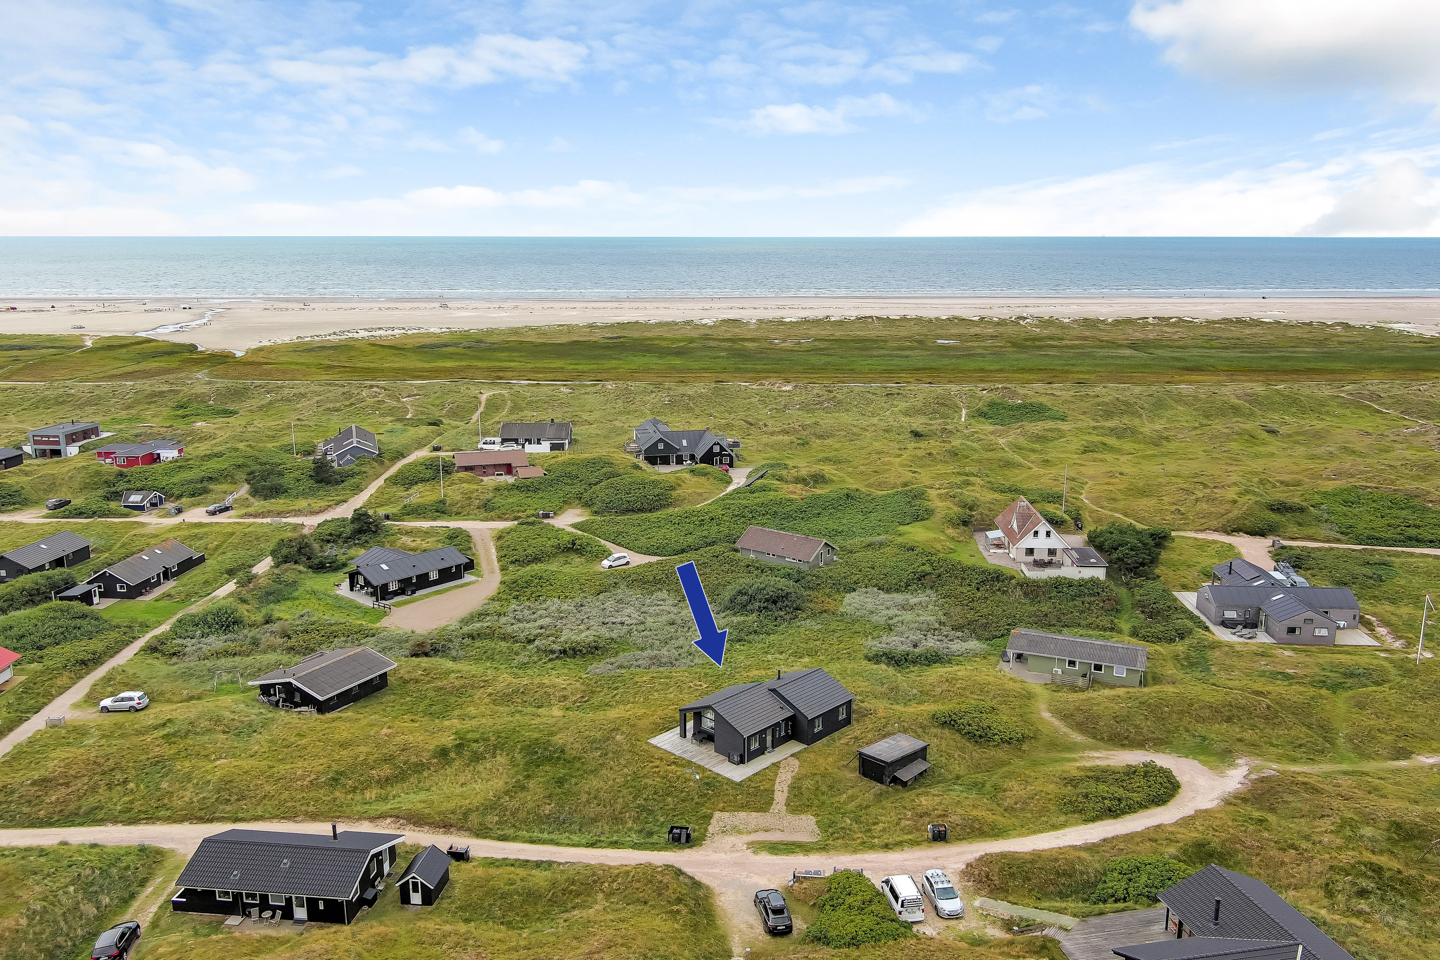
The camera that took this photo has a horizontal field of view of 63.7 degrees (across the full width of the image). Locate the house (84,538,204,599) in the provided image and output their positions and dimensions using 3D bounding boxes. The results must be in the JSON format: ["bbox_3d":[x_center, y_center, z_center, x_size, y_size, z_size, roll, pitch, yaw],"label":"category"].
[{"bbox_3d":[-78.401,11.738,158.408,7.050,4.040,17.180,1,12,5],"label":"house"}]

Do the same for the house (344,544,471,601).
[{"bbox_3d":[-43.220,11.770,158.200,11.600,4.100,16.300,10,16,40],"label":"house"}]

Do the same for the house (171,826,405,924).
[{"bbox_3d":[-32.350,28.720,87.710,13.600,4.300,9.650,2,12,8],"label":"house"}]

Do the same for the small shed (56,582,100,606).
[{"bbox_3d":[-79.720,14.760,144.490,2.600,2.350,4.350,1,12,5],"label":"small shed"}]

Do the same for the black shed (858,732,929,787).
[{"bbox_3d":[15.588,24.612,101.605,5.560,2.320,4.300,-11,16,-41],"label":"black shed"}]

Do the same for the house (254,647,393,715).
[{"bbox_3d":[-40.365,20.063,118.705,10.200,3.400,10.100,7,14,28],"label":"house"}]

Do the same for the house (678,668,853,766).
[{"bbox_3d":[4.483,21.298,108.418,9.890,4.570,13.370,11,16,42],"label":"house"}]

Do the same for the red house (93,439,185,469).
[{"bbox_3d":[-118.820,-5.429,236.830,16.450,3.550,12.390,0,12,0],"label":"red house"}]

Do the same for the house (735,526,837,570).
[{"bbox_3d":[9.456,9.477,163.365,12.750,4.100,6.970,9,15,38],"label":"house"}]

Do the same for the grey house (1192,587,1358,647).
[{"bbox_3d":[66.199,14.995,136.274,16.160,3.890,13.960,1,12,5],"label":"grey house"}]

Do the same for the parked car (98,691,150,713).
[{"bbox_3d":[-59.617,22.195,115.969,4.500,1.670,1.890,0,12,1],"label":"parked car"}]

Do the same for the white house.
[{"bbox_3d":[47.480,8.170,171.740,13.000,6.500,24.200,1,12,3],"label":"white house"}]

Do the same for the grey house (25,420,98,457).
[{"bbox_3d":[-138.280,-8.410,245.520,7.700,5.200,13.100,1,12,2],"label":"grey house"}]

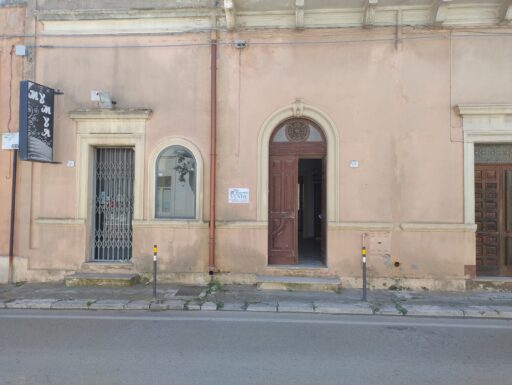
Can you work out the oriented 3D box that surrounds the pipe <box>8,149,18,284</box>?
[{"bbox_3d":[-5.051,0.491,7.706,0.085,2.828,0.085,1,-2,3],"label":"pipe"}]

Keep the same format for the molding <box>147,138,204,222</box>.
[{"bbox_3d":[-1.626,-0.282,7.604,1.149,1.727,0.170,0,-2,3],"label":"molding"}]

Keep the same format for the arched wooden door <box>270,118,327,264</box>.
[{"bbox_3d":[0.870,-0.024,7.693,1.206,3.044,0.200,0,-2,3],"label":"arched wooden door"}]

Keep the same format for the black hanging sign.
[{"bbox_3d":[-4.150,-1.322,7.036,0.119,1.443,0.764,0,-2,3],"label":"black hanging sign"}]

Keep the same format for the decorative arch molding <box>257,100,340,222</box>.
[{"bbox_3d":[0.848,-0.627,7.444,1.618,2.462,0.160,0,-2,3],"label":"decorative arch molding"}]

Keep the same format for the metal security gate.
[{"bbox_3d":[-3.047,0.250,7.916,0.867,2.434,0.080,0,-2,3],"label":"metal security gate"}]

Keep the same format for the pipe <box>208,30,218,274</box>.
[{"bbox_3d":[-0.850,-0.817,7.486,0.105,4.959,0.105,0,-2,3],"label":"pipe"}]

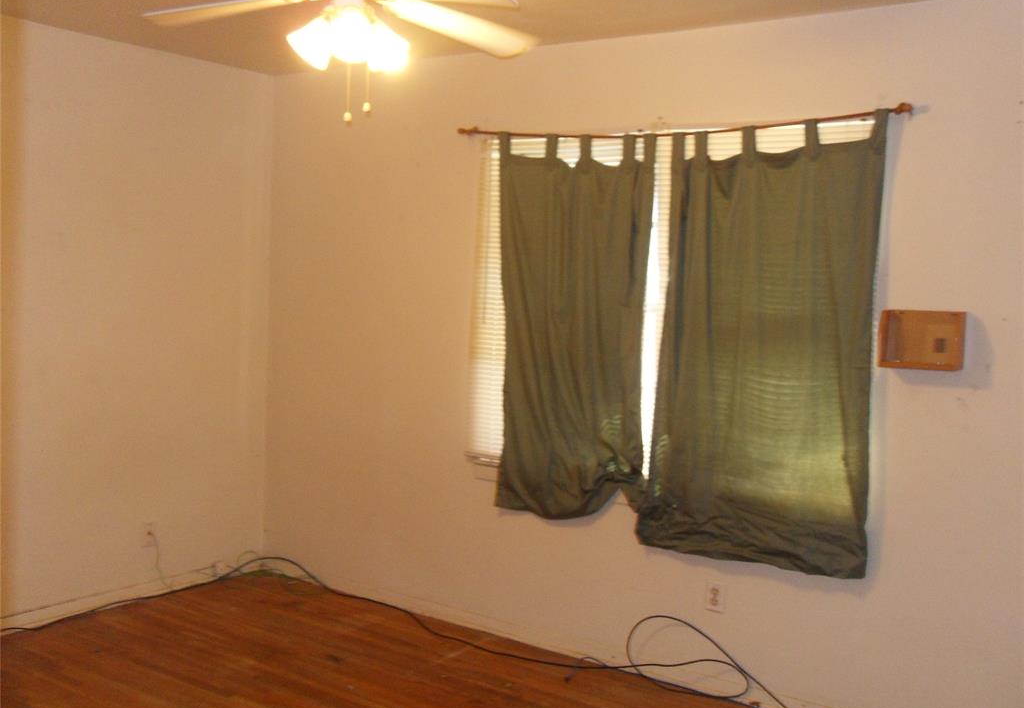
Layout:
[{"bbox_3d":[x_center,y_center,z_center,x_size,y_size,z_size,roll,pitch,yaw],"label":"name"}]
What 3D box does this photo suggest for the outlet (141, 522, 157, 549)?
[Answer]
[{"bbox_3d":[-1.632,0.815,4.657,0.010,0.112,0.071,5,5,35],"label":"outlet"}]

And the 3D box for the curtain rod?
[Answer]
[{"bbox_3d":[0.530,-0.837,3.829,1.830,0.070,0.066,5,5,35],"label":"curtain rod"}]

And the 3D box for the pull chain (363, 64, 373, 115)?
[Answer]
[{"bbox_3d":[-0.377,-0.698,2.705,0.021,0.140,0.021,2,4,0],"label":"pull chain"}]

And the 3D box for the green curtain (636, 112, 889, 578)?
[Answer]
[{"bbox_3d":[0.850,-0.043,3.619,0.840,1.540,0.090,5,5,35],"label":"green curtain"}]

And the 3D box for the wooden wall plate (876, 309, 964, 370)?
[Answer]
[{"bbox_3d":[1.308,-0.042,3.306,0.238,0.187,0.083,5,5,35],"label":"wooden wall plate"}]

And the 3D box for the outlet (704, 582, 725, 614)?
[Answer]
[{"bbox_3d":[0.744,0.894,3.798,0.071,0.112,0.010,5,5,35],"label":"outlet"}]

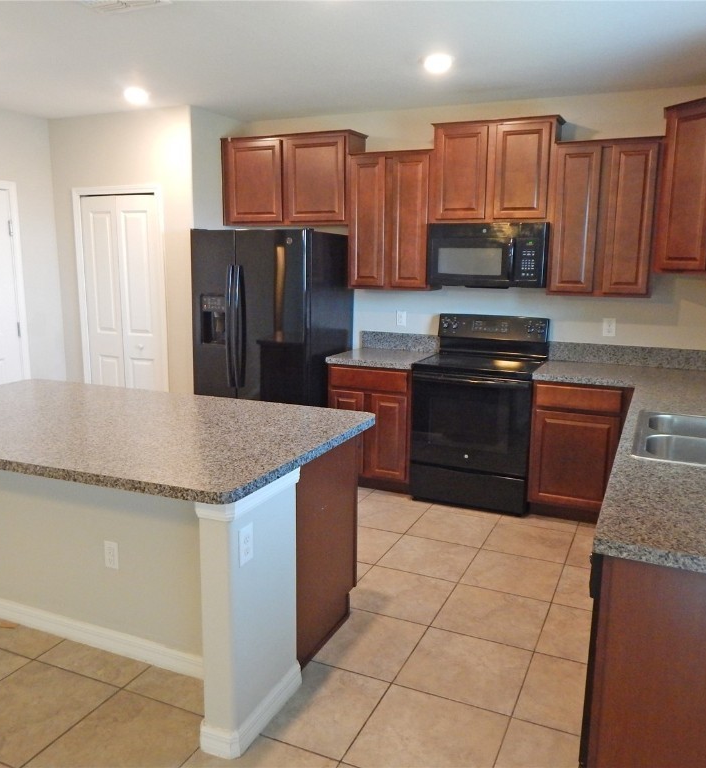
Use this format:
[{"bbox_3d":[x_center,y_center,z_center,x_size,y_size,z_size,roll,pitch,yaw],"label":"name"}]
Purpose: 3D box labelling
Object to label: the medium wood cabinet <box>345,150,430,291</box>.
[{"bbox_3d":[0.314,-1.122,4.568,0.593,0.901,0.342,5,11,24],"label":"medium wood cabinet"}]

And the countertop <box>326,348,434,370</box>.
[{"bbox_3d":[0.237,-0.183,4.602,0.617,0.039,0.622,5,11,24],"label":"countertop"}]

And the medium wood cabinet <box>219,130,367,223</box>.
[{"bbox_3d":[-0.440,-1.502,4.883,1.087,0.640,0.330,6,11,24],"label":"medium wood cabinet"}]

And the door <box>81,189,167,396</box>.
[{"bbox_3d":[-1.829,-0.453,5.222,0.750,2.030,0.050,6,11,24],"label":"door"}]

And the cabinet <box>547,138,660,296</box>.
[{"bbox_3d":[1.559,-1.007,4.027,0.608,0.914,0.326,6,11,24],"label":"cabinet"}]

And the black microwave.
[{"bbox_3d":[0.911,-0.845,4.319,0.757,0.402,0.400,6,11,24],"label":"black microwave"}]

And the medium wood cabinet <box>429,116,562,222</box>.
[{"bbox_3d":[0.943,-1.357,4.256,0.790,0.634,0.330,6,11,24],"label":"medium wood cabinet"}]

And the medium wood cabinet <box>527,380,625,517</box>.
[{"bbox_3d":[1.466,0.381,4.136,0.566,0.875,0.618,5,11,24],"label":"medium wood cabinet"}]

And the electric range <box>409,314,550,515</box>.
[{"bbox_3d":[0.847,0.170,4.349,0.759,1.199,0.650,5,11,24],"label":"electric range"}]

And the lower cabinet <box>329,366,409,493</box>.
[{"bbox_3d":[0.240,0.265,4.693,0.600,0.875,0.618,5,11,24],"label":"lower cabinet"}]

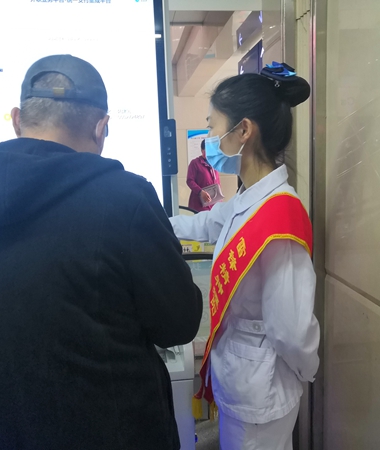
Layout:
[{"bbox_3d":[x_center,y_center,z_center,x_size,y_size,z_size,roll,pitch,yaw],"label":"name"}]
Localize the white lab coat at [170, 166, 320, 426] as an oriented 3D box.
[{"bbox_3d":[0.082,0.176,1.192,0.440,0.640,0.430,-5,10,-17],"label":"white lab coat"}]

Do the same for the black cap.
[{"bbox_3d":[-0.251,-0.274,0.974,0.175,0.135,0.265,4,-6,1],"label":"black cap"}]

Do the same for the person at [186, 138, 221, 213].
[{"bbox_3d":[0.225,-0.320,6.150,0.500,1.600,0.380,-9,12,-36],"label":"person"}]

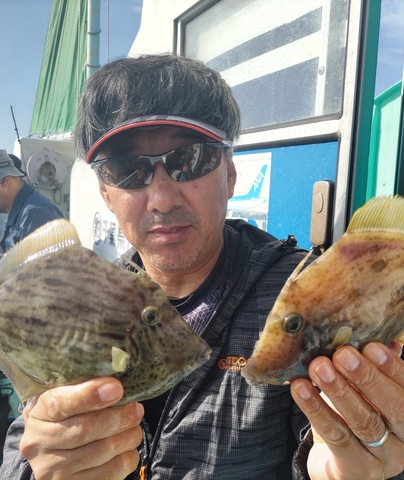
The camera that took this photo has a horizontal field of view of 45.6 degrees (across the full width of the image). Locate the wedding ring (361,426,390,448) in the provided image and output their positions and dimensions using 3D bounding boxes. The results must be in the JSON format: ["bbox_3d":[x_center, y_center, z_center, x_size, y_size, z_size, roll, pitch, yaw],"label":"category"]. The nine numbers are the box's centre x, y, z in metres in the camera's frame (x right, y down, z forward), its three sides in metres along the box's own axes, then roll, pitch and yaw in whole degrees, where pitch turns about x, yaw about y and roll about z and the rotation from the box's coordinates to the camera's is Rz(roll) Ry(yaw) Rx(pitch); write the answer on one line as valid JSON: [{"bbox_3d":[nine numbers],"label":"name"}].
[{"bbox_3d":[0.121,0.138,0.342,0.021,0.004,0.021,-25,24,12],"label":"wedding ring"}]

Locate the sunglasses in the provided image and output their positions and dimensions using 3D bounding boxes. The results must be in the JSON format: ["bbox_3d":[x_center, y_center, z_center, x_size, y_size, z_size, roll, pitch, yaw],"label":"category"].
[{"bbox_3d":[-0.038,-0.073,0.524,0.143,0.044,0.145,-8,7,0],"label":"sunglasses"}]

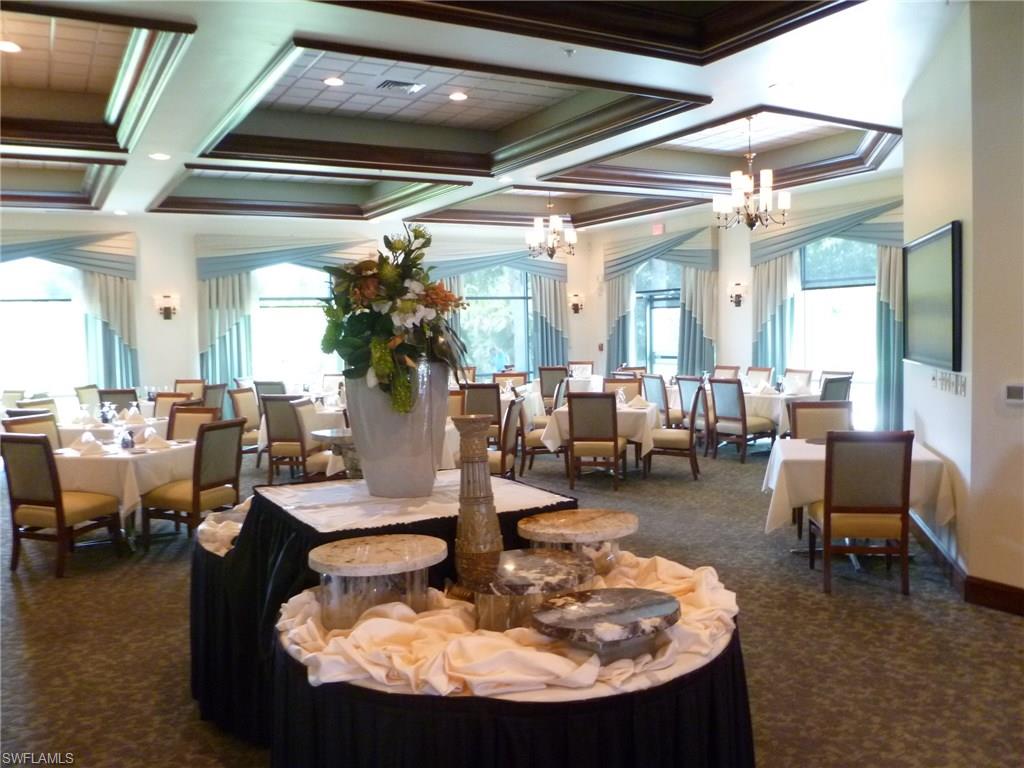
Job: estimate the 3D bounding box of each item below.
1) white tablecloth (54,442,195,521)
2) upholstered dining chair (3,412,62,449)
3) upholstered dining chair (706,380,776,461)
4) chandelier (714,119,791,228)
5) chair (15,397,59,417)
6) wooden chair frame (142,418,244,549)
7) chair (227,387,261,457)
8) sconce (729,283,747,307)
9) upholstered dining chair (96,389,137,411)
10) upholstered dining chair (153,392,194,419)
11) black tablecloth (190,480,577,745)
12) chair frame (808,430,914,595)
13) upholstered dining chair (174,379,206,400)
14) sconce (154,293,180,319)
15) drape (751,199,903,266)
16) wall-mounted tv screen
[{"bbox_3d":[-3.128,0.872,6.671,0.970,0.760,0.970,0,4,15],"label":"white tablecloth"},{"bbox_3d":[-3.855,0.770,7.072,0.580,0.965,0.490,0,4,14],"label":"upholstered dining chair"},{"bbox_3d":[2.746,0.408,9.830,0.580,0.965,0.490,-4,5,-33],"label":"upholstered dining chair"},{"bbox_3d":[2.625,-2.322,9.165,0.870,1.230,0.870,-4,5,-29],"label":"chandelier"},{"bbox_3d":[-4.777,0.670,8.771,0.600,0.980,0.520,0,4,18],"label":"chair"},{"bbox_3d":[-2.452,0.769,6.450,0.585,0.960,0.495,0,4,22],"label":"wooden chair frame"},{"bbox_3d":[-3.006,0.531,9.931,0.600,0.965,0.490,0,4,19],"label":"chair"},{"bbox_3d":[3.360,-1.334,12.342,0.130,0.360,0.290,-4,5,-30],"label":"sconce"},{"bbox_3d":[-4.825,0.551,10.476,0.495,0.960,0.585,-1,4,4],"label":"upholstered dining chair"},{"bbox_3d":[-3.971,0.598,9.327,0.490,0.965,0.600,0,4,16],"label":"upholstered dining chair"},{"bbox_3d":[-0.585,0.924,3.456,1.200,1.000,1.300,-4,5,-29],"label":"black tablecloth"},{"bbox_3d":[2.132,0.744,5.083,0.495,0.960,0.585,-1,4,12],"label":"chair frame"},{"bbox_3d":[-4.763,0.437,11.836,0.490,0.965,0.600,0,4,16],"label":"upholstered dining chair"},{"bbox_3d":[-5.082,-1.158,12.220,0.330,0.370,0.160,-4,5,-28],"label":"sconce"},{"bbox_3d":[3.963,-1.867,10.265,0.200,0.640,2.580,-4,5,-29],"label":"drape"},{"bbox_3d":[2.809,-0.568,5.624,0.070,0.860,1.600,0,4,16],"label":"wall-mounted tv screen"}]

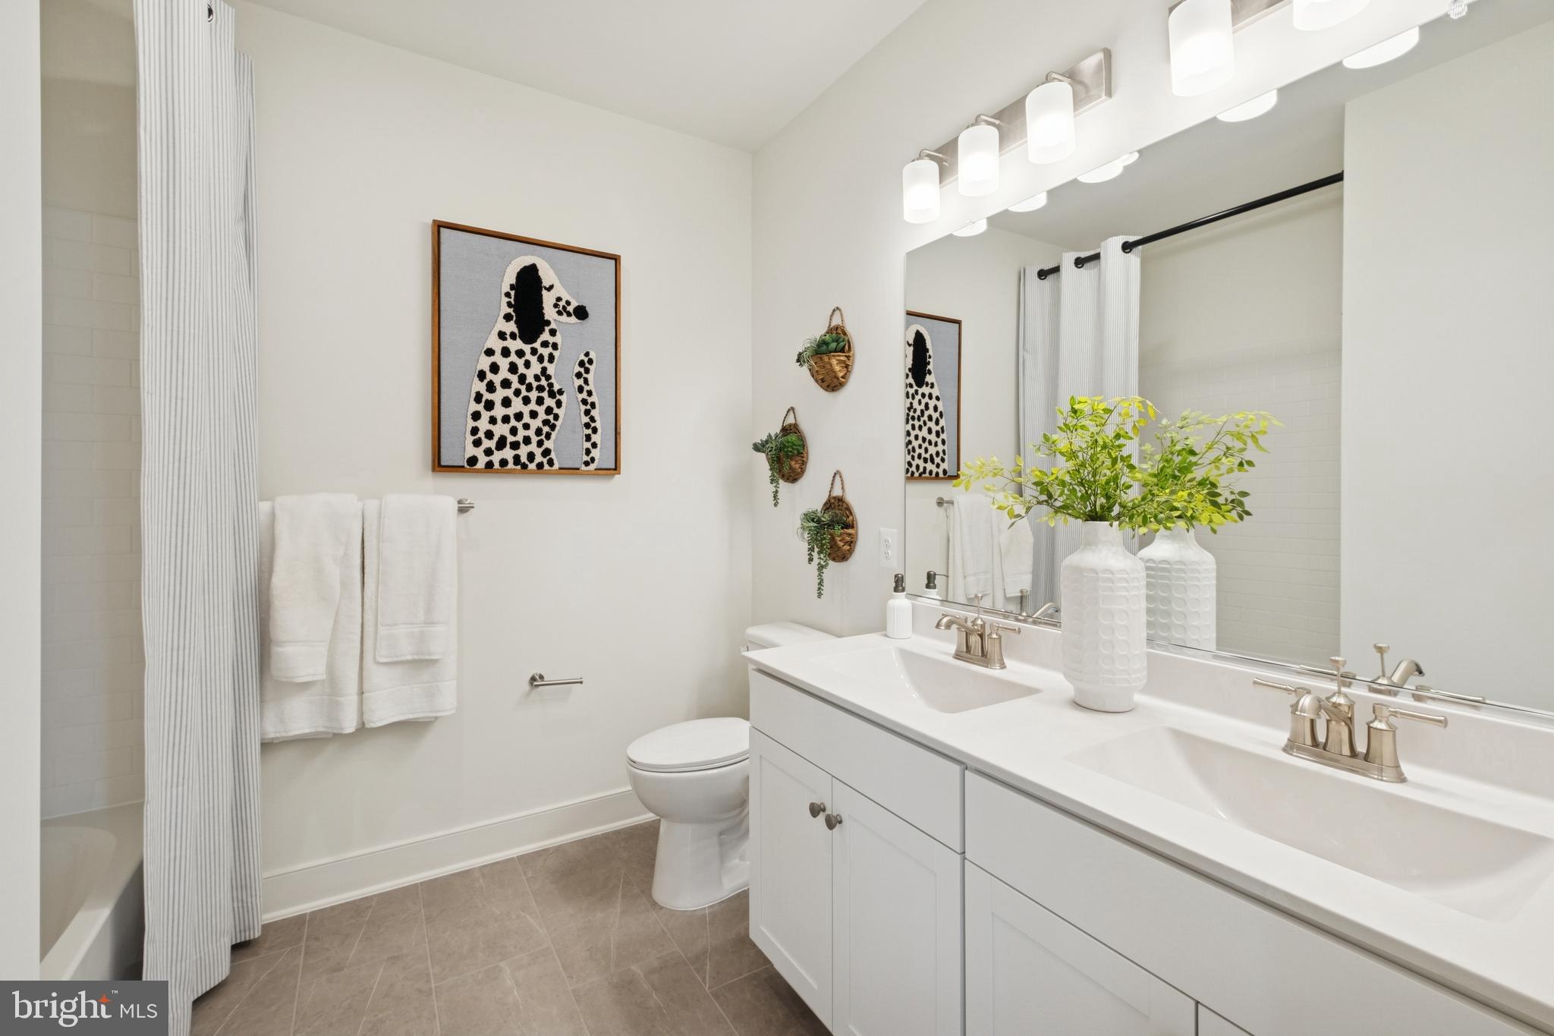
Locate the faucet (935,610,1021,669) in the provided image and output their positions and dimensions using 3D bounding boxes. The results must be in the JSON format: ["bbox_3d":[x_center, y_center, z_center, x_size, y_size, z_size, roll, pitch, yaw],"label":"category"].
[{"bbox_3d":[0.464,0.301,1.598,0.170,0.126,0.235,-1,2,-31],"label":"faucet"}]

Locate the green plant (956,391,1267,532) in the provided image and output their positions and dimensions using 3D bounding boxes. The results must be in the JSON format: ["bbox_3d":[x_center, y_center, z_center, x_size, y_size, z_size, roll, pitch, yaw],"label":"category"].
[{"bbox_3d":[0.619,-0.103,1.290,0.320,0.255,0.520,-1,2,-32],"label":"green plant"}]

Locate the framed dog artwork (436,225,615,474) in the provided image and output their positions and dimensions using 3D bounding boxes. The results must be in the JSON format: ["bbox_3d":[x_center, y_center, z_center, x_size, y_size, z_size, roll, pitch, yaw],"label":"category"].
[{"bbox_3d":[-0.865,-0.564,2.290,0.625,0.818,0.045,-1,2,-32],"label":"framed dog artwork"}]

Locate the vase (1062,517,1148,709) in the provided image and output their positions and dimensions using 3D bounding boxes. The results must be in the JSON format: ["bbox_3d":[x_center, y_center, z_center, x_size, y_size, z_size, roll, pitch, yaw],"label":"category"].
[{"bbox_3d":[0.659,0.195,1.304,0.156,0.364,0.156,-1,2,-31],"label":"vase"}]

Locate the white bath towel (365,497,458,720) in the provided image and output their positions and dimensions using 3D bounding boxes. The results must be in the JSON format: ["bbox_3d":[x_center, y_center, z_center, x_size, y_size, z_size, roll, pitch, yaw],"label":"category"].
[{"bbox_3d":[-1.174,0.294,2.079,0.260,0.700,0.100,-1,2,-31],"label":"white bath towel"}]

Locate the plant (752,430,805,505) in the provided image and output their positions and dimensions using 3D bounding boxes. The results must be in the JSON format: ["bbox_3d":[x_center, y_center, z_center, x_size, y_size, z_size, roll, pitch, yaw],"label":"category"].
[{"bbox_3d":[0.002,-0.183,2.461,0.150,0.273,0.210,-1,2,-32],"label":"plant"}]

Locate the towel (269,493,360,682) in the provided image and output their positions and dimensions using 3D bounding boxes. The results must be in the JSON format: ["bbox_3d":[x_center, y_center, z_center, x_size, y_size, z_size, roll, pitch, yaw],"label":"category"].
[{"bbox_3d":[-1.387,0.203,1.948,0.218,0.545,0.110,-1,2,-31],"label":"towel"}]

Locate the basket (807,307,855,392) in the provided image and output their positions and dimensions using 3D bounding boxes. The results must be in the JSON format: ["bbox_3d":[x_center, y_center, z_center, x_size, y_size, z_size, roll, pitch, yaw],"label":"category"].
[{"bbox_3d":[0.174,-0.585,2.245,0.090,0.291,0.197,-1,2,-32],"label":"basket"}]

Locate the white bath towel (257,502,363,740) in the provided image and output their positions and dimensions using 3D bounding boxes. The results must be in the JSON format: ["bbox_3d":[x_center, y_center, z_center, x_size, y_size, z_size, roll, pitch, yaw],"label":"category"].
[{"bbox_3d":[-1.404,0.300,1.938,0.280,0.702,0.105,-1,2,-32],"label":"white bath towel"}]

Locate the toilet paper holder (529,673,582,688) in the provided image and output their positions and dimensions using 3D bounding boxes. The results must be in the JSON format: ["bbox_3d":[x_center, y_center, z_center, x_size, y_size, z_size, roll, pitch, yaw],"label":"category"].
[{"bbox_3d":[-0.798,0.591,2.349,0.180,0.052,0.072,-1,2,-31],"label":"toilet paper holder"}]

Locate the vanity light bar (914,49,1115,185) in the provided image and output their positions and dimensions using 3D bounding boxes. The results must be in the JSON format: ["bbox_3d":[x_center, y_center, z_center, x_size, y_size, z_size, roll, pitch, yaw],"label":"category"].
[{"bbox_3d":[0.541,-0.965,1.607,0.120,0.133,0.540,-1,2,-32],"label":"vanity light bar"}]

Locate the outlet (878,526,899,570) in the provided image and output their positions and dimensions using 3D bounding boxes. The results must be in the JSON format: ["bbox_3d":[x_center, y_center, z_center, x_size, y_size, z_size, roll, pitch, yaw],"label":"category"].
[{"bbox_3d":[0.354,0.100,2.058,0.010,0.123,0.078,-1,2,-31],"label":"outlet"}]

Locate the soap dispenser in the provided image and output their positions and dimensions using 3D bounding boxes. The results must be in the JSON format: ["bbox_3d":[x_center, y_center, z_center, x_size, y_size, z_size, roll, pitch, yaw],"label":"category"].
[{"bbox_3d":[0.366,0.254,1.922,0.073,0.192,0.085,0,2,19],"label":"soap dispenser"}]

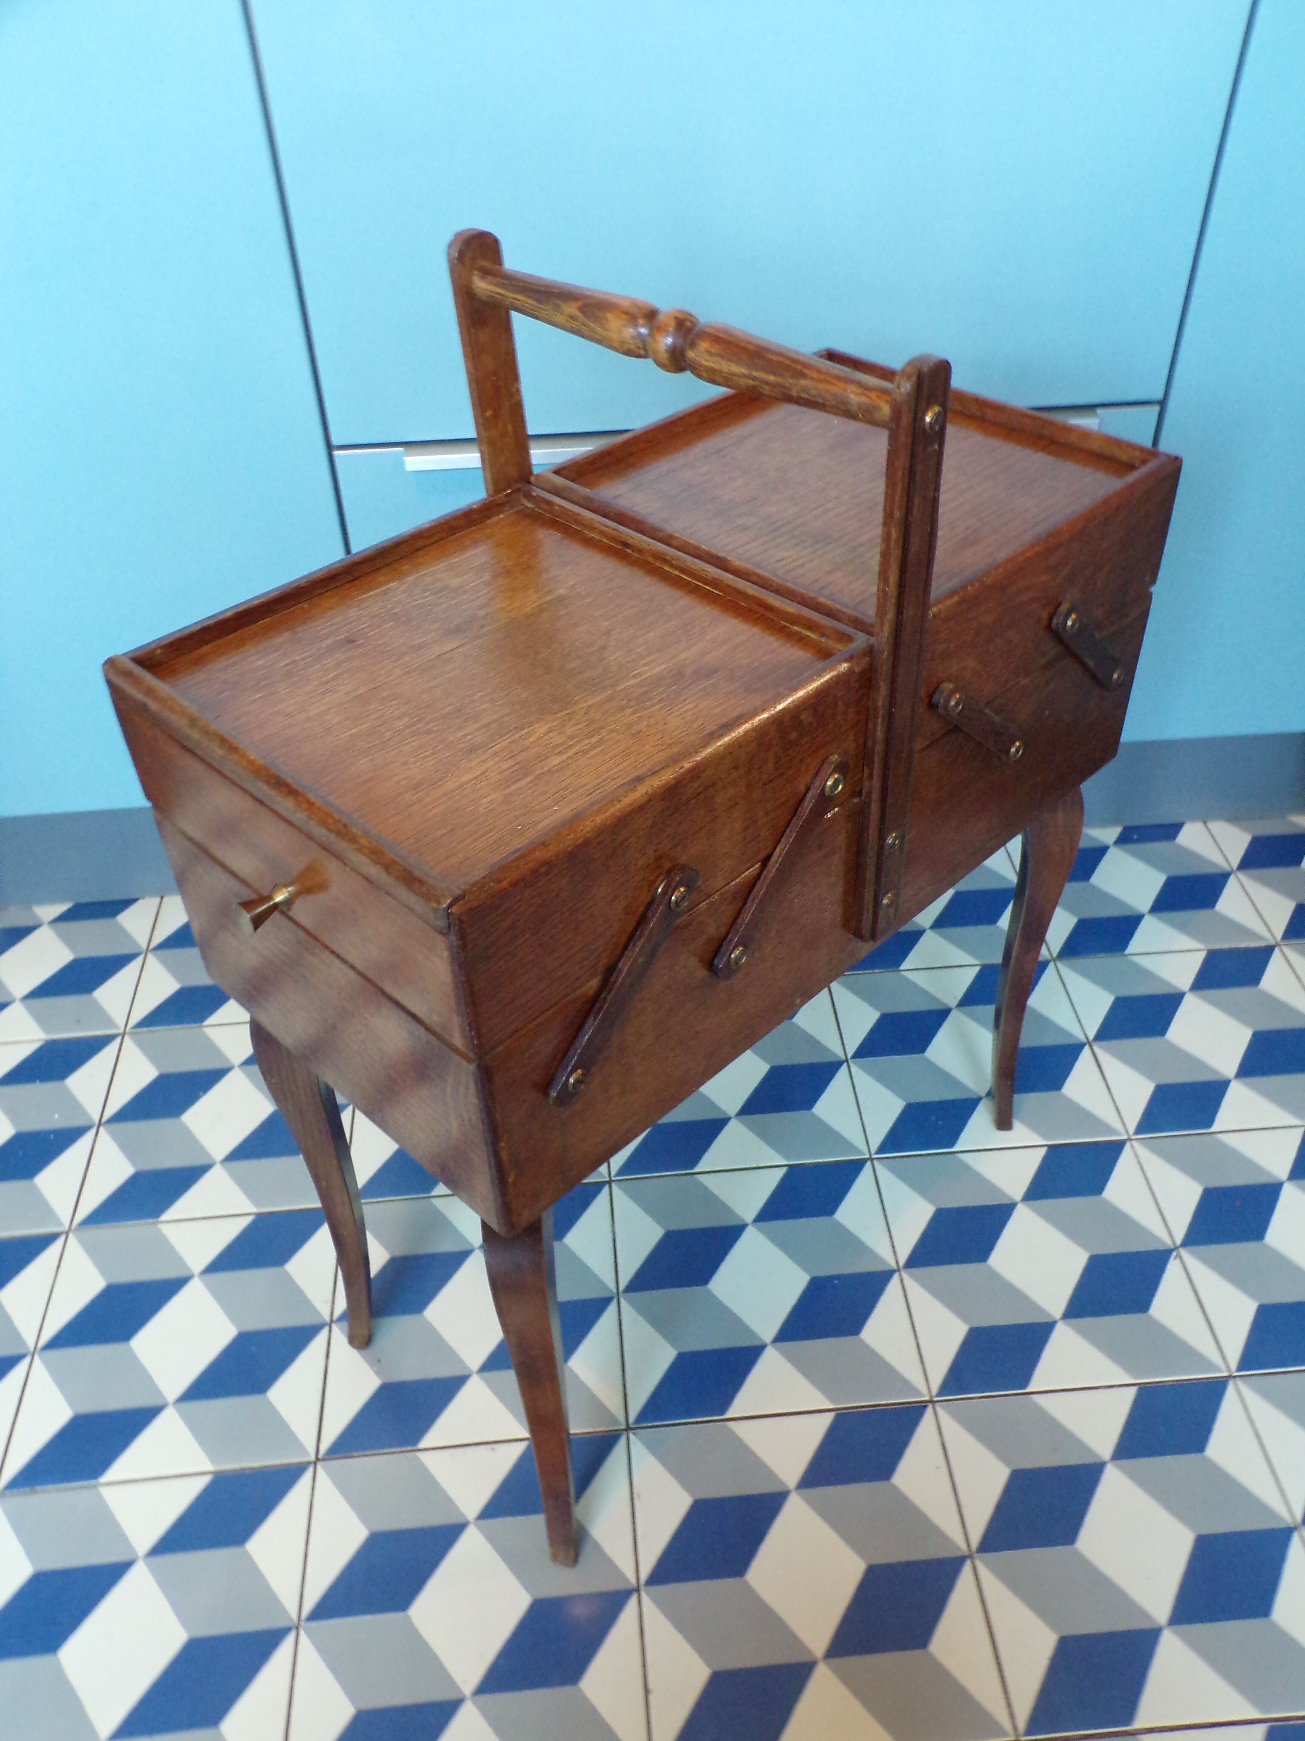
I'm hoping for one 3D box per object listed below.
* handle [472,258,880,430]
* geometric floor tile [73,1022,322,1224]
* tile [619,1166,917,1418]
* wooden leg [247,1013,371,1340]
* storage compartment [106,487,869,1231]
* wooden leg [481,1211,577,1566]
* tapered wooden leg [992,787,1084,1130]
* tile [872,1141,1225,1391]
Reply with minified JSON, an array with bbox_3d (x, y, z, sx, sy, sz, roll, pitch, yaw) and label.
[{"bbox_3d":[0.006,-0.232,0.617,0.028,0.028,0.246,-33,49,-32],"label":"handle"},{"bbox_3d":[-0.339,0.198,1.129,0.199,0.010,0.199,-4,40,-3],"label":"geometric floor tile"},{"bbox_3d":[0.076,0.295,0.993,0.199,0.010,0.199,-4,40,-3],"label":"tile"},{"bbox_3d":[-0.202,0.185,0.853,0.041,0.354,0.031,-1,40,1],"label":"wooden leg"},{"bbox_3d":[-0.067,-0.023,0.672,0.236,0.190,0.238,-33,49,-32],"label":"storage compartment"},{"bbox_3d":[-0.059,0.274,0.740,0.031,0.354,0.041,-1,40,1],"label":"wooden leg"},{"bbox_3d":[0.263,0.061,0.981,0.041,0.354,0.031,-1,40,1],"label":"tapered wooden leg"},{"bbox_3d":[0.275,0.280,1.002,0.199,0.010,0.199,-4,40,-3],"label":"tile"}]

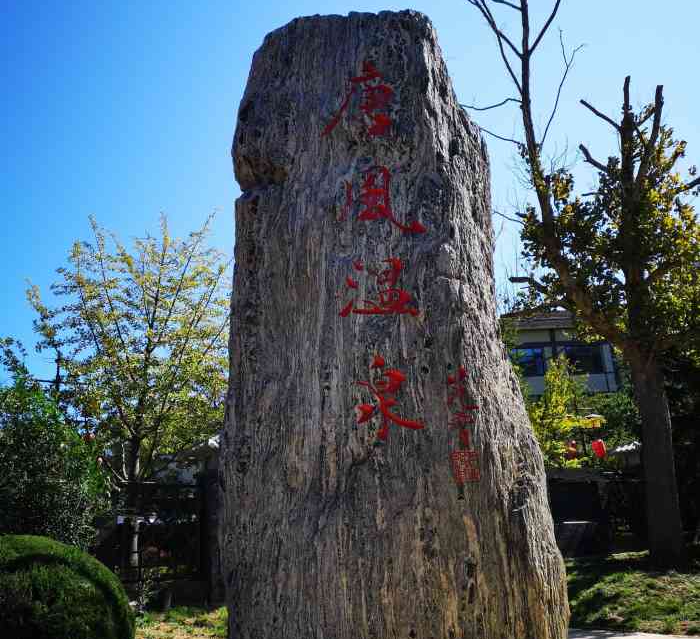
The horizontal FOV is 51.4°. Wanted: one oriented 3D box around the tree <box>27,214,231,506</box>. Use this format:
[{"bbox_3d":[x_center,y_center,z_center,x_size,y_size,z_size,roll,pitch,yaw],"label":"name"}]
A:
[{"bbox_3d":[-4.102,1.317,14.729,4.400,7.381,4.300,4,-18,-15],"label":"tree"}]

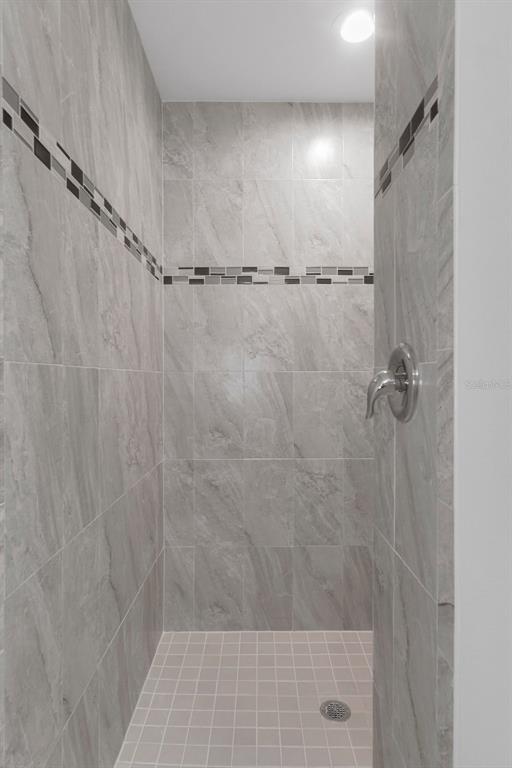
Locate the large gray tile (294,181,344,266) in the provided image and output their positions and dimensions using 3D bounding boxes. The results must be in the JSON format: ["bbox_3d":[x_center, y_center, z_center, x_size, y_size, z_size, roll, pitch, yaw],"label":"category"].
[{"bbox_3d":[0.307,-0.788,1.995,0.245,0.421,0.010,0,1,0],"label":"large gray tile"}]

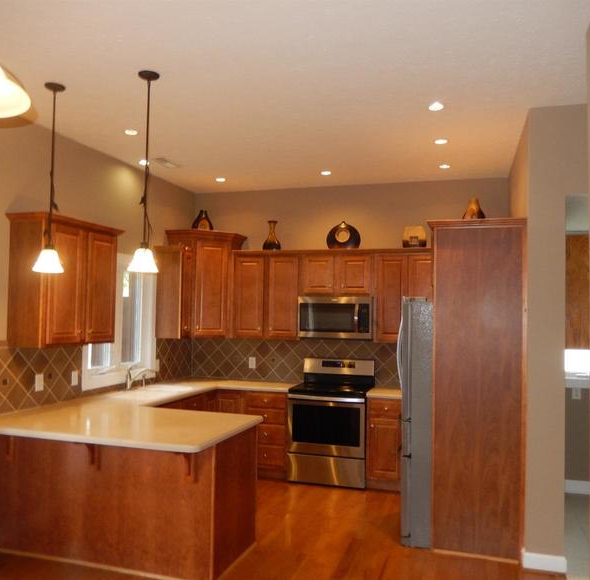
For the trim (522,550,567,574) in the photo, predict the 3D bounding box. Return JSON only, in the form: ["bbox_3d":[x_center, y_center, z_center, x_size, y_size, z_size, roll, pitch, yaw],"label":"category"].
[{"bbox_3d":[1.646,1.793,3.682,0.268,0.110,0.018,1,-2,17],"label":"trim"}]

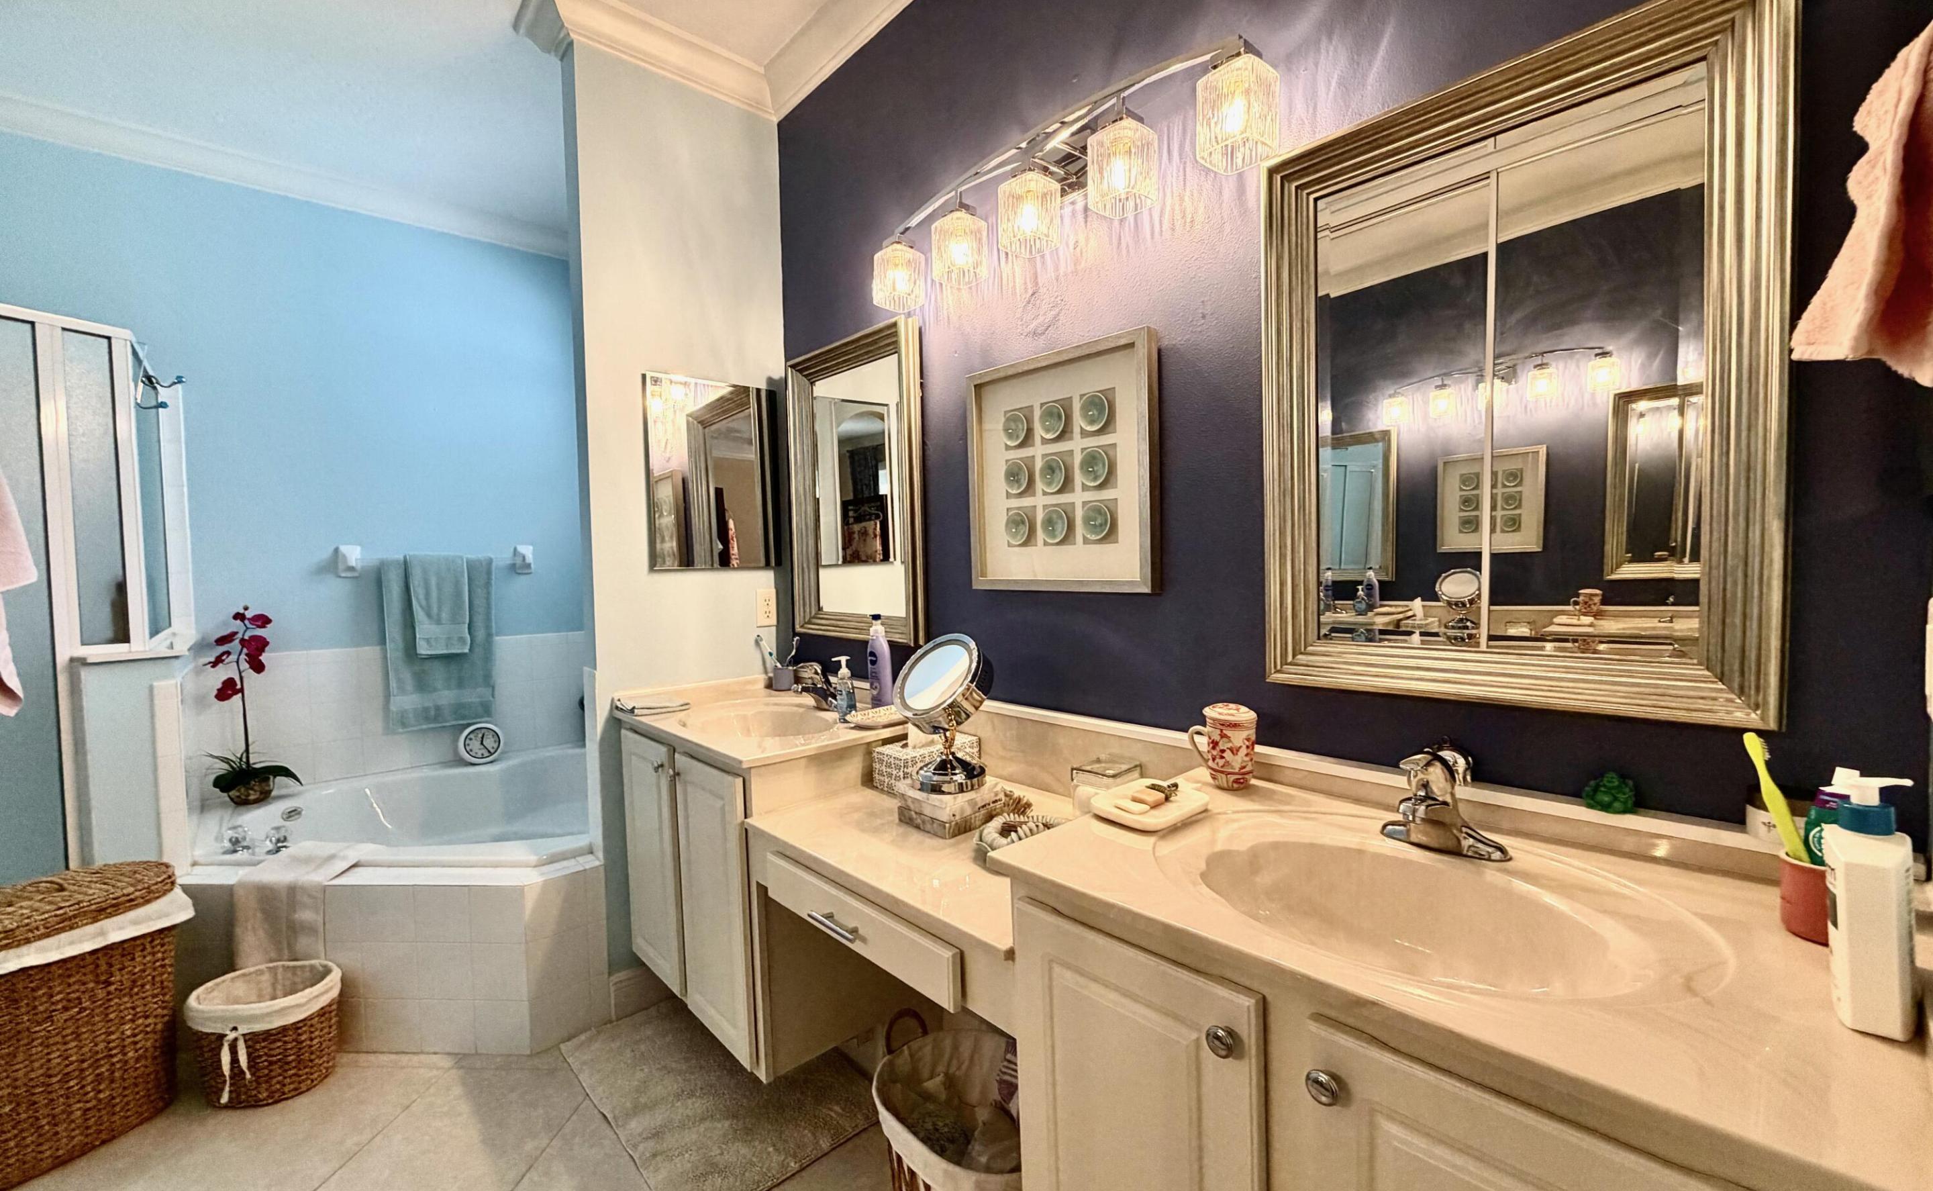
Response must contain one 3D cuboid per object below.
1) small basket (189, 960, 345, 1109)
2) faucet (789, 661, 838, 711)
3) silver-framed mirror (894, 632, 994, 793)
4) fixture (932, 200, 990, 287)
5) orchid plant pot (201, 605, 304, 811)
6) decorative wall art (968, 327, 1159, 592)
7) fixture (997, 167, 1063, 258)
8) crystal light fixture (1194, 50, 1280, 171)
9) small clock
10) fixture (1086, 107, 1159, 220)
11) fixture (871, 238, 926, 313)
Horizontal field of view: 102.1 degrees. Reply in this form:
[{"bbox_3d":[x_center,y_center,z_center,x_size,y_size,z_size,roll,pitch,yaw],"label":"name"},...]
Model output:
[{"bbox_3d":[-1.732,1.083,1.939,0.302,0.252,0.230,-1,2,0],"label":"small basket"},{"bbox_3d":[-0.413,0.247,2.146,0.146,0.129,0.158,-4,3,-42],"label":"faucet"},{"bbox_3d":[-0.046,0.239,1.625,0.192,0.309,0.224,-4,3,-42],"label":"silver-framed mirror"},{"bbox_3d":[-0.017,-0.784,1.755,0.097,0.136,0.097,-3,3,-42],"label":"fixture"},{"bbox_3d":[-2.501,0.375,2.734,0.252,0.695,0.212,-4,3,-42],"label":"orchid plant pot"},{"bbox_3d":[0.191,-0.259,1.665,0.037,0.495,0.498,-4,3,-42],"label":"decorative wall art"},{"bbox_3d":[0.129,-0.782,1.596,0.097,0.136,0.097,-3,3,-42],"label":"fixture"},{"bbox_3d":[0.440,-0.773,1.266,0.093,0.122,0.093,-4,3,-42],"label":"crystal light fixture"},{"bbox_3d":[-1.998,0.614,3.224,0.156,0.156,0.045,-3,-13,-42],"label":"small clock"},{"bbox_3d":[0.287,-0.779,1.424,0.097,0.136,0.097,-3,3,-42],"label":"fixture"},{"bbox_3d":[-0.170,-0.787,1.942,0.093,0.122,0.093,-4,3,-42],"label":"fixture"}]

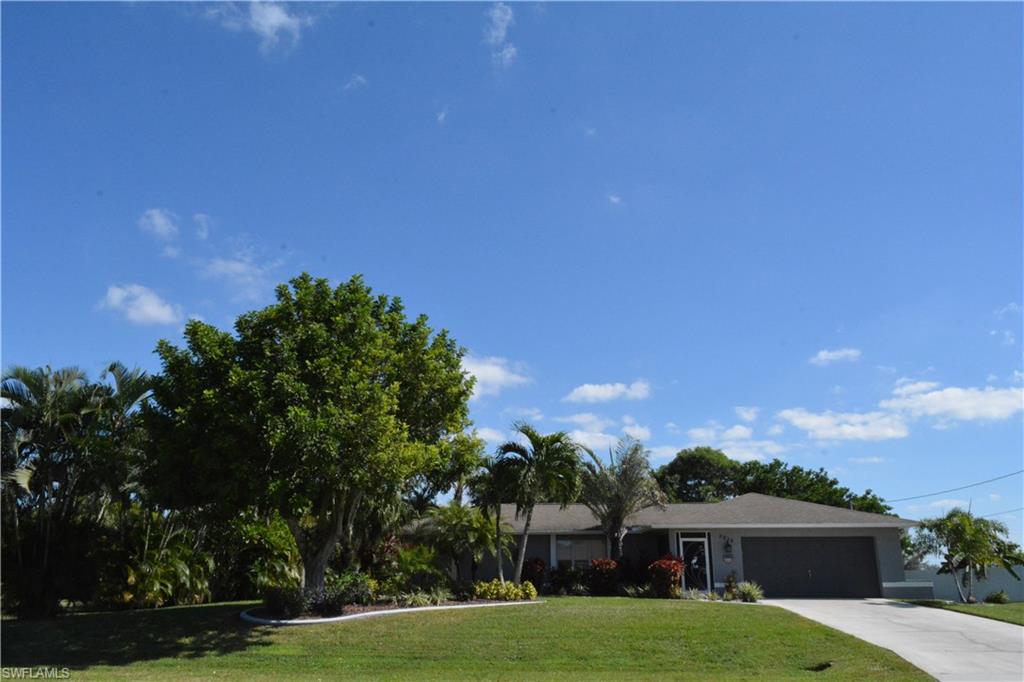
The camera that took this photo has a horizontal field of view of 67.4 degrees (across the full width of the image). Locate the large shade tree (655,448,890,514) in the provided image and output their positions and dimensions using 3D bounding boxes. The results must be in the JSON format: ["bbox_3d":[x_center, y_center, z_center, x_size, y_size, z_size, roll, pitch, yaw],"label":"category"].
[{"bbox_3d":[17.251,11.330,50.862,15.630,8.420,10.500,0,-16,0],"label":"large shade tree"}]

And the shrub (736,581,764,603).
[{"bbox_3d":[8.248,8.653,26.550,0.970,0.710,0.950,0,-16,0],"label":"shrub"}]

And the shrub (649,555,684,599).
[{"bbox_3d":[5.466,8.326,27.162,1.270,1.490,1.200,0,-16,0],"label":"shrub"}]

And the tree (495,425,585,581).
[{"bbox_3d":[1.100,6.465,29.556,3.397,6.714,3.295,0,-16,0],"label":"tree"}]

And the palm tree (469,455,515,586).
[{"bbox_3d":[-0.582,6.381,27.090,1.900,4.740,1.900,0,-16,0],"label":"palm tree"}]

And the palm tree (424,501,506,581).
[{"bbox_3d":[-1.777,7.960,29.237,3.287,3.702,3.122,0,-16,0],"label":"palm tree"}]

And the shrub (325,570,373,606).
[{"bbox_3d":[-5.781,8.741,27.146,1.697,1.200,1.527,0,-16,0],"label":"shrub"}]

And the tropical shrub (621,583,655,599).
[{"bbox_3d":[4.839,9.624,29.598,1.311,0.597,0.983,0,-16,0],"label":"tropical shrub"}]

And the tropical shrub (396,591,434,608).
[{"bbox_3d":[-3.133,8.289,24.668,1.160,0.520,0.900,0,-16,0],"label":"tropical shrub"}]

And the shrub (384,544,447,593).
[{"bbox_3d":[-3.445,8.066,27.125,2.260,1.690,1.800,0,-16,0],"label":"shrub"}]

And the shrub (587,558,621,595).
[{"bbox_3d":[3.464,8.940,29.065,1.290,1.360,1.200,0,-16,0],"label":"shrub"}]

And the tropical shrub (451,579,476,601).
[{"bbox_3d":[-1.660,8.503,26.273,0.890,0.720,0.850,0,-16,0],"label":"tropical shrub"}]

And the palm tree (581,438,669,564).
[{"bbox_3d":[4.539,7.037,31.057,3.501,6.371,3.396,0,-16,0],"label":"palm tree"}]

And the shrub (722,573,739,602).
[{"bbox_3d":[7.677,8.624,26.975,0.560,0.940,0.550,0,-16,0],"label":"shrub"}]

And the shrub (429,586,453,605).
[{"bbox_3d":[-2.584,9.195,27.745,0.867,0.614,0.737,0,-16,0],"label":"shrub"}]

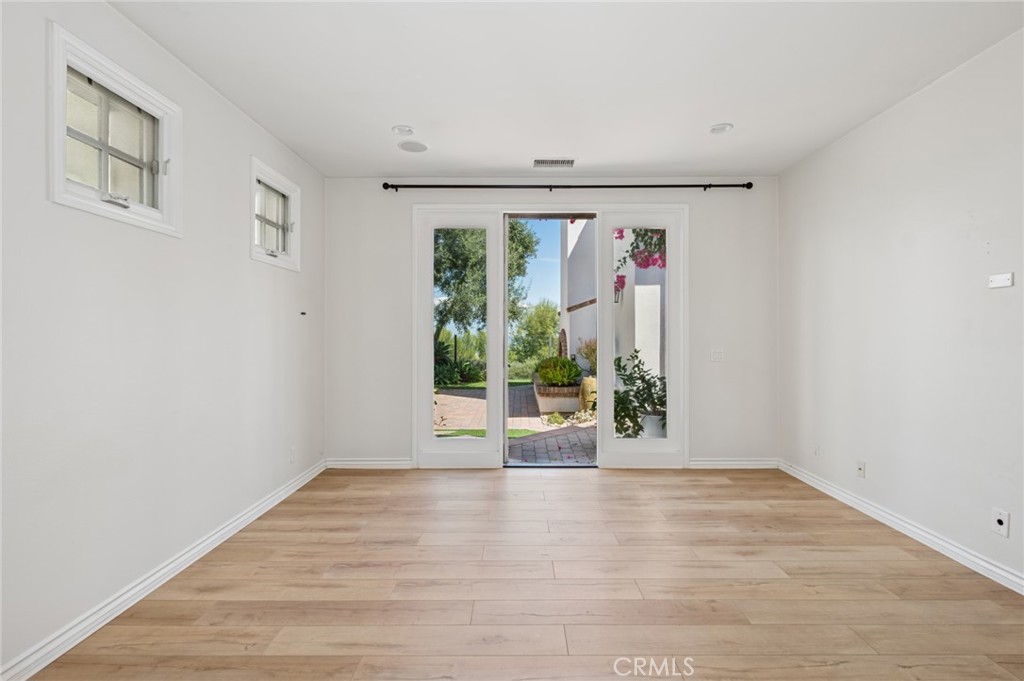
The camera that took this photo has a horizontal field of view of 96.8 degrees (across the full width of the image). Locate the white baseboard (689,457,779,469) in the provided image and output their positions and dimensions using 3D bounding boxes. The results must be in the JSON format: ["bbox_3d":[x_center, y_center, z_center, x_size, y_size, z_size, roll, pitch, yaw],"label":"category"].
[{"bbox_3d":[2.051,1.148,4.196,0.814,0.100,0.020,0,1,1],"label":"white baseboard"}]

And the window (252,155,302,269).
[{"bbox_3d":[-1.781,-0.906,3.410,0.100,0.704,0.698,0,1,1],"label":"window"}]

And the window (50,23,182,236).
[{"bbox_3d":[-1.806,-0.894,2.097,0.100,0.705,0.701,0,1,1],"label":"window"}]

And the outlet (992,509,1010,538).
[{"bbox_3d":[2.418,0.904,2.253,0.010,0.117,0.074,0,1,1],"label":"outlet"}]

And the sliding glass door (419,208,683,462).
[{"bbox_3d":[0.361,-0.031,4.253,2.545,2.456,0.130,0,1,1],"label":"sliding glass door"}]

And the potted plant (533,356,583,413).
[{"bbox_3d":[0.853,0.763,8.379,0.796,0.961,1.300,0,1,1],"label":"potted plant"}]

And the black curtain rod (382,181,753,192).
[{"bbox_3d":[0.498,-1.392,4.138,3.352,0.089,0.100,0,1,1],"label":"black curtain rod"}]

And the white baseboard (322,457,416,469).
[{"bbox_3d":[-1.329,1.148,4.259,0.812,0.100,0.020,0,1,1],"label":"white baseboard"}]

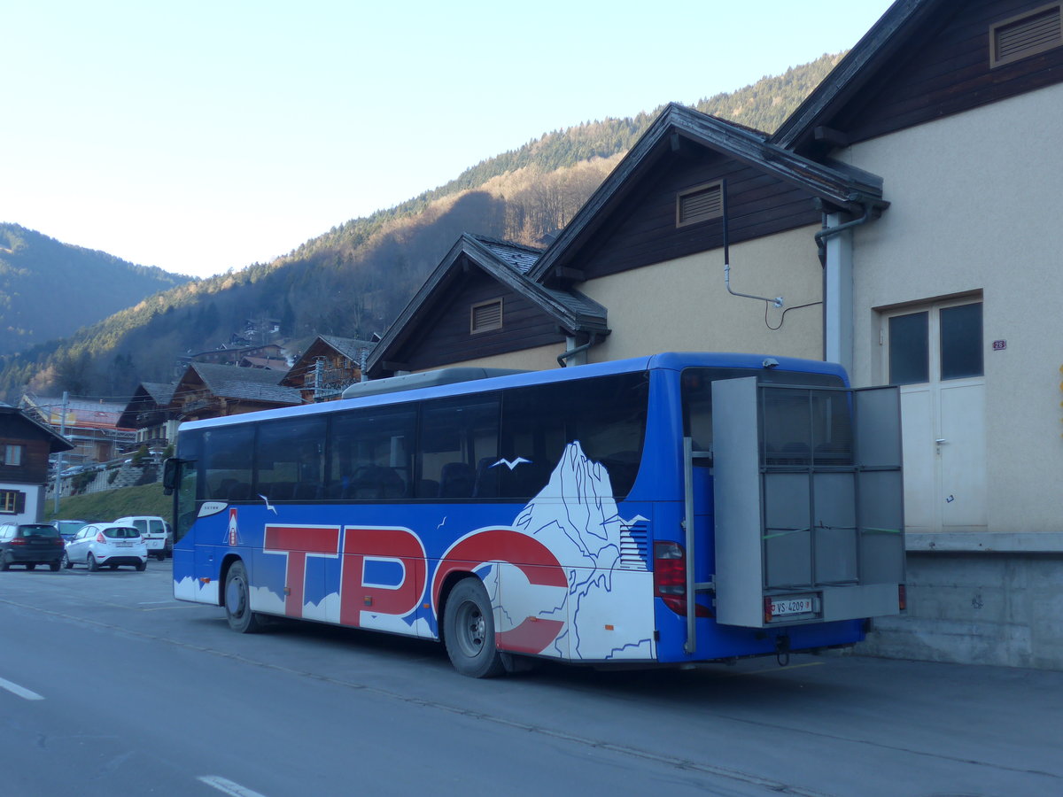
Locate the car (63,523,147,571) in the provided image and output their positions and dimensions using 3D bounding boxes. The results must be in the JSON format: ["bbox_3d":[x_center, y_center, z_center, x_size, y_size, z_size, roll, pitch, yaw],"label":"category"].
[{"bbox_3d":[-13.740,4.770,43.500,1.730,1.480,3.950,4,-7,-35],"label":"car"}]

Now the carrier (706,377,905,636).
[{"bbox_3d":[2.475,0.905,11.950,1.850,2.070,0.540,2,-5,-36],"label":"carrier"}]

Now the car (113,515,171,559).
[{"bbox_3d":[-16.400,5.770,55.700,1.720,1.800,4.150,4,-6,-32],"label":"car"}]

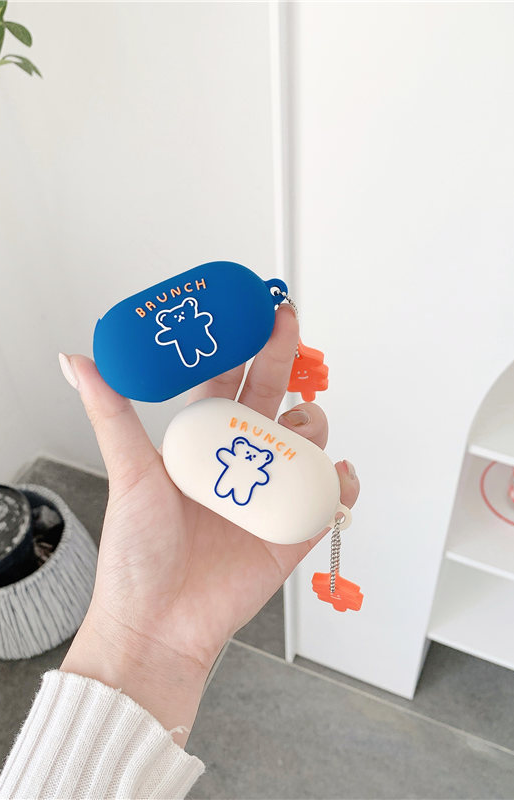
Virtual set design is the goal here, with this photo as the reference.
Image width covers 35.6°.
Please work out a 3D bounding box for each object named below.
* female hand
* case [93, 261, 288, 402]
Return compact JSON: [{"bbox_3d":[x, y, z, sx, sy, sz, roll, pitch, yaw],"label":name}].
[{"bbox_3d":[-0.032,0.043,0.330,0.130,0.075,0.180,20,84,-4],"label":"female hand"},{"bbox_3d":[-0.025,-0.028,0.313,0.080,0.043,0.030,-25,6,-9],"label":"case"}]

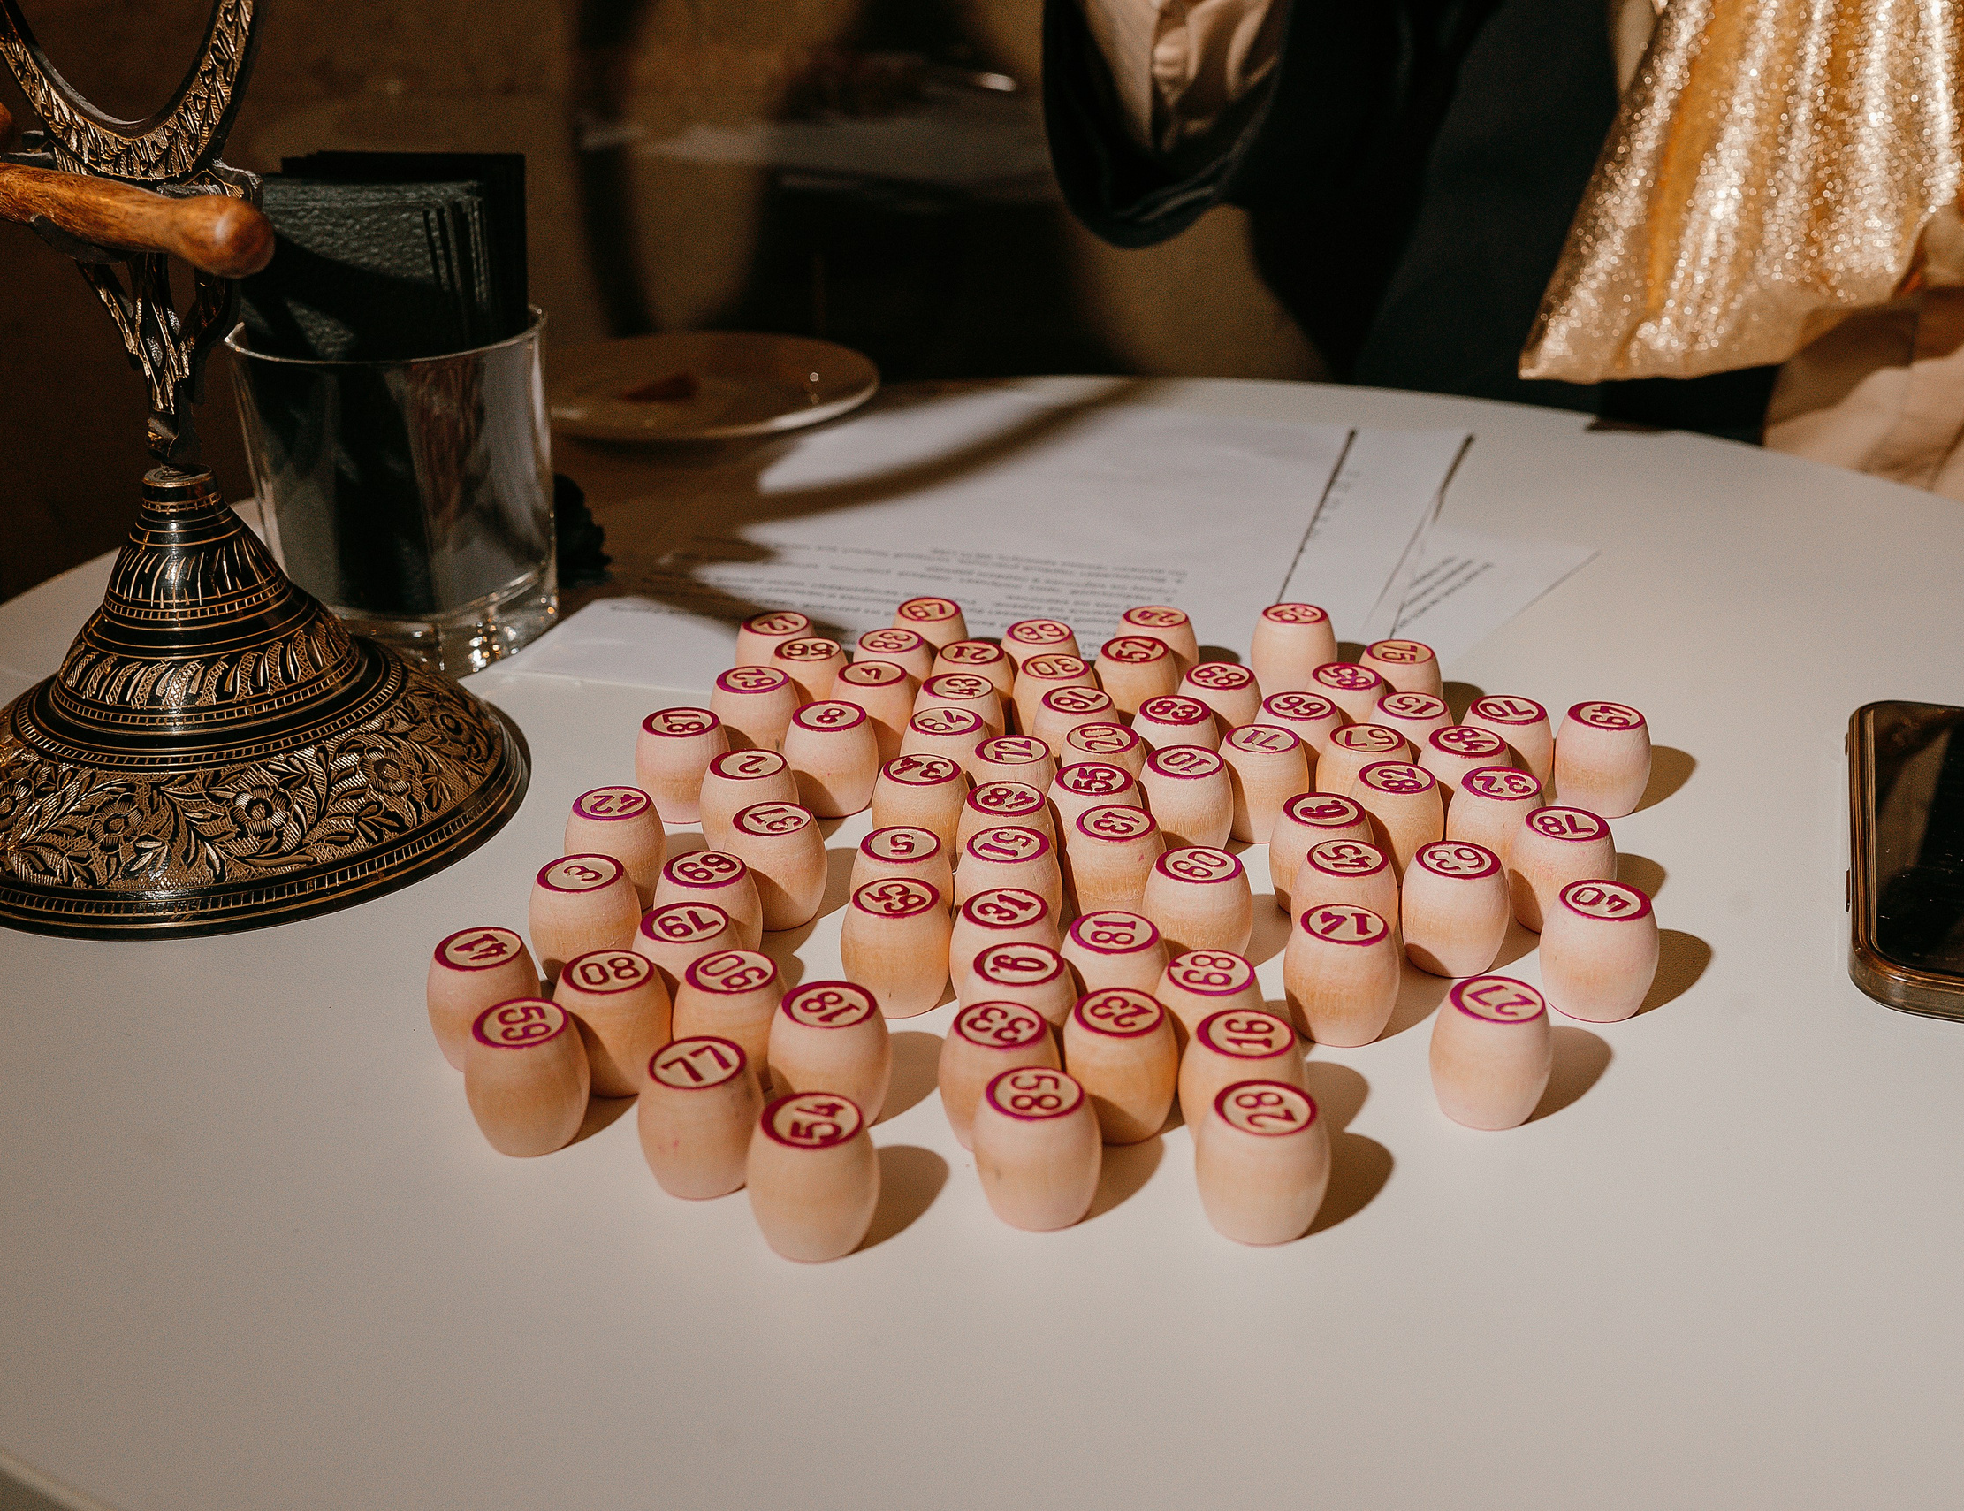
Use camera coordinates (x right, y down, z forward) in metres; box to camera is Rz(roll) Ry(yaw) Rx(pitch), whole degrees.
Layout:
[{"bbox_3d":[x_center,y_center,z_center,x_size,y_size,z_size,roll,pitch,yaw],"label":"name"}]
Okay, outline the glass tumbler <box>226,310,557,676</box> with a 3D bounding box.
[{"bbox_3d":[-0.169,-0.080,0.643,0.087,0.092,0.087,-1,25,0],"label":"glass tumbler"}]

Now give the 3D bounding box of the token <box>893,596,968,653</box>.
[{"bbox_3d":[-0.015,-0.030,0.612,0.023,0.024,0.023,-1,25,0],"label":"token"}]

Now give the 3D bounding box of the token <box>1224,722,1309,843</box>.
[{"bbox_3d":[0.068,0.007,0.535,0.023,0.024,0.023,-1,24,1],"label":"token"}]

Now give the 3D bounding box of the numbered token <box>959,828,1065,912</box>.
[{"bbox_3d":[0.006,0.030,0.483,0.023,0.024,0.023,-1,24,0],"label":"numbered token"}]

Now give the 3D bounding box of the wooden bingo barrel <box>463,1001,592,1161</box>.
[{"bbox_3d":[-0.085,0.060,0.412,0.023,0.023,0.023,-1,24,0],"label":"wooden bingo barrel"}]

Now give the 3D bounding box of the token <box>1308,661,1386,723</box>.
[{"bbox_3d":[0.094,-0.009,0.570,0.023,0.024,0.023,-1,24,1],"label":"token"}]

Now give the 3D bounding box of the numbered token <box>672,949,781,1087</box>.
[{"bbox_3d":[-0.049,0.054,0.439,0.023,0.024,0.023,-1,24,1],"label":"numbered token"}]

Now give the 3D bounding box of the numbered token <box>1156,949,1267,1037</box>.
[{"bbox_3d":[0.045,0.053,0.433,0.022,0.023,0.022,-1,24,0],"label":"numbered token"}]

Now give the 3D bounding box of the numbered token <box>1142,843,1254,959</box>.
[{"bbox_3d":[0.047,0.034,0.475,0.023,0.024,0.023,-1,24,1],"label":"numbered token"}]

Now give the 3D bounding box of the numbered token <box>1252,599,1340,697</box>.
[{"bbox_3d":[0.086,-0.028,0.609,0.023,0.024,0.023,-1,24,0],"label":"numbered token"}]

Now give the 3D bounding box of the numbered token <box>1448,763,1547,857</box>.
[{"bbox_3d":[0.120,0.017,0.514,0.023,0.024,0.023,6,25,13],"label":"numbered token"}]

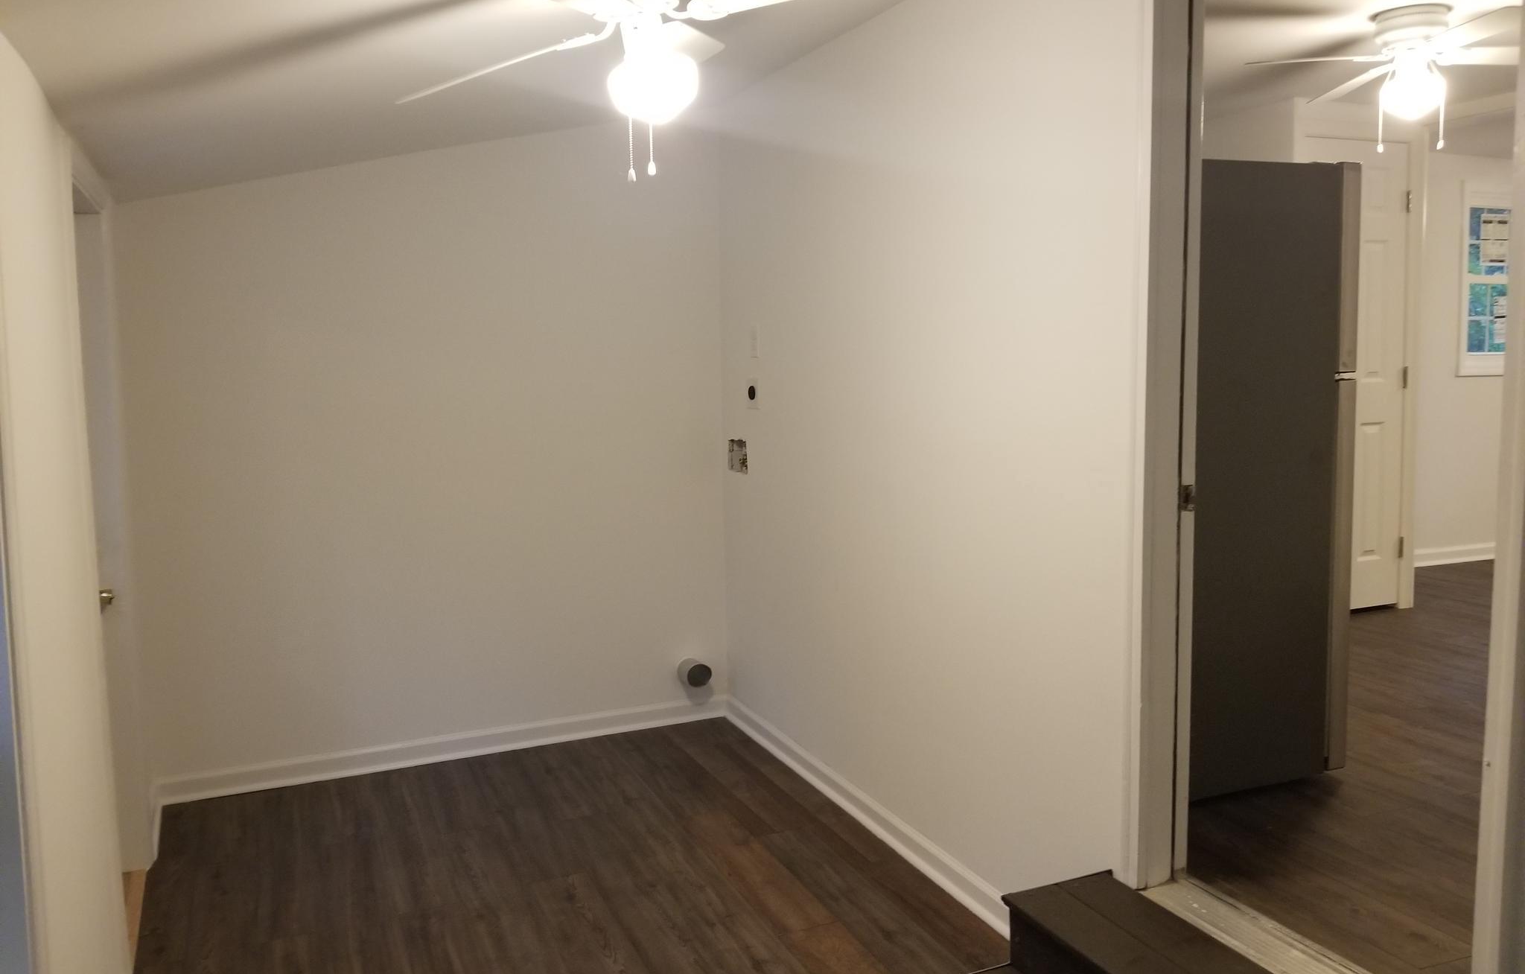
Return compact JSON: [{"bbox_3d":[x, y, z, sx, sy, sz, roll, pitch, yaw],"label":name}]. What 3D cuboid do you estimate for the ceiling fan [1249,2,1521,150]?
[{"bbox_3d":[2.007,-1.262,3.557,1.060,0.400,1.060,-2,6,-5],"label":"ceiling fan"}]

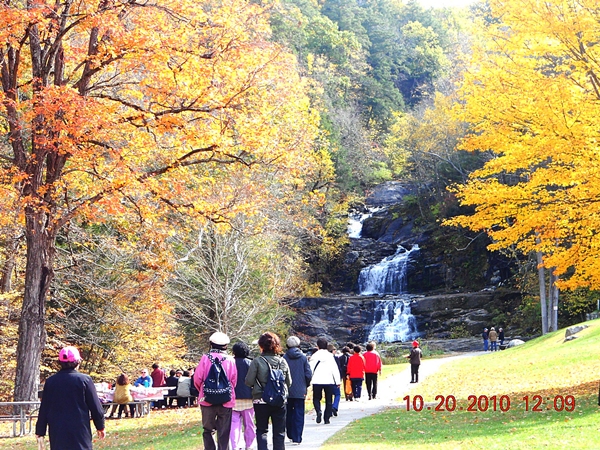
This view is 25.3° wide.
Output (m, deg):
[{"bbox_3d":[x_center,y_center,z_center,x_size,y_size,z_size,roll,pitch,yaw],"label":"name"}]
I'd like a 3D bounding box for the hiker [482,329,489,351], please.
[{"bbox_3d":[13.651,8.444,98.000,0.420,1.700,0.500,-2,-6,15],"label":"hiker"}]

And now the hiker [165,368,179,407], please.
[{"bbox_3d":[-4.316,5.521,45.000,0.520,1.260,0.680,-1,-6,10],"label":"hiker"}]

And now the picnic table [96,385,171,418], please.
[{"bbox_3d":[-4.857,5.133,38.700,2.050,0.780,1.500,-1,-6,10],"label":"picnic table"}]

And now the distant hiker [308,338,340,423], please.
[{"bbox_3d":[0.487,3.049,26.000,0.620,1.680,0.480,-1,-6,5],"label":"distant hiker"}]

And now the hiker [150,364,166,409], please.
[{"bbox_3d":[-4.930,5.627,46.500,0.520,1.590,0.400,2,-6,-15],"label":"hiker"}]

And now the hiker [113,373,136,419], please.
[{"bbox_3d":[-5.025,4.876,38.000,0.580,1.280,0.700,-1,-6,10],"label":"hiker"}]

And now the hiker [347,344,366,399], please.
[{"bbox_3d":[1.600,4.206,37.800,0.540,1.600,0.420,-1,-6,7],"label":"hiker"}]

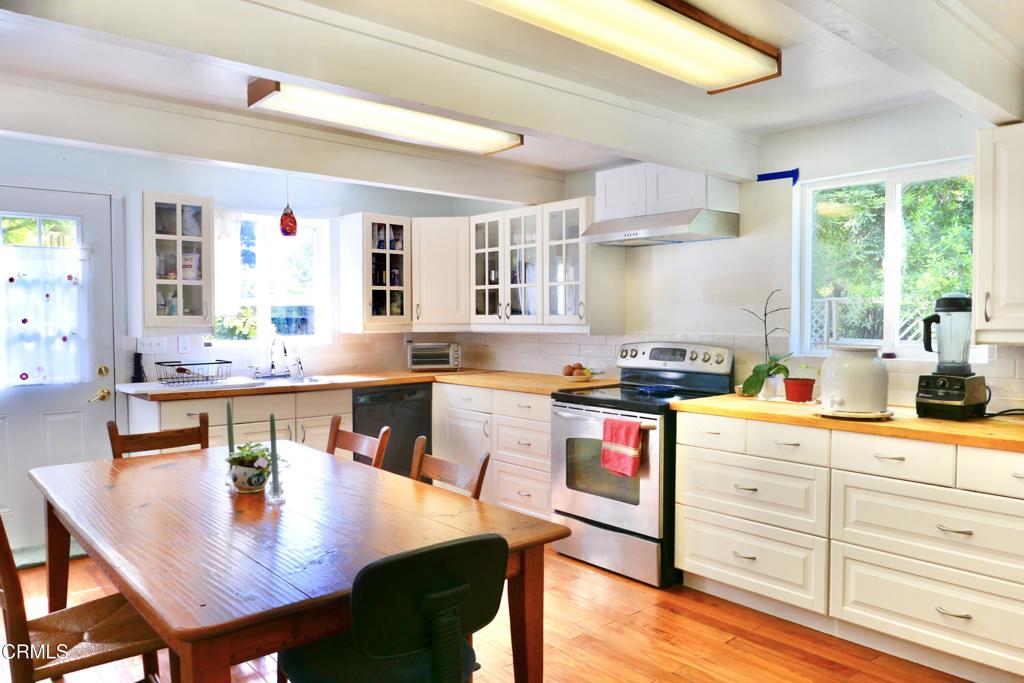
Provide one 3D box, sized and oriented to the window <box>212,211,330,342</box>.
[{"bbox_3d":[-1.758,-0.456,4.979,0.930,0.940,0.100,-2,2,-42],"label":"window"}]

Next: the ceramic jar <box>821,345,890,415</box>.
[{"bbox_3d":[1.553,0.169,3.091,0.295,0.279,0.272,0,2,0],"label":"ceramic jar"}]

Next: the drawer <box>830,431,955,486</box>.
[{"bbox_3d":[1.636,0.458,2.820,0.400,0.152,0.453,-2,2,-42],"label":"drawer"}]

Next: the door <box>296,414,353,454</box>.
[{"bbox_3d":[-1.198,0.790,4.386,0.378,0.617,0.020,-2,2,-42],"label":"door"}]

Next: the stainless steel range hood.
[{"bbox_3d":[0.834,-0.639,3.897,0.489,0.127,0.745,-2,3,-42],"label":"stainless steel range hood"}]

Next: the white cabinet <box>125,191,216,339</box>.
[{"bbox_3d":[-2.167,-0.469,4.339,0.408,0.863,0.370,-2,2,-42],"label":"white cabinet"}]

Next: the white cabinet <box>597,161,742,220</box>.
[{"bbox_3d":[0.877,-0.851,3.922,0.379,0.294,0.735,-2,3,-42],"label":"white cabinet"}]

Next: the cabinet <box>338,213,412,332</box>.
[{"bbox_3d":[-1.004,-0.487,5.044,0.406,0.843,0.345,-2,3,-42],"label":"cabinet"}]

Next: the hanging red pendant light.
[{"bbox_3d":[-1.423,-0.886,4.340,0.105,0.435,0.105,-2,3,-42],"label":"hanging red pendant light"}]

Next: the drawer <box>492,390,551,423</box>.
[{"bbox_3d":[0.215,0.405,4.389,0.400,0.147,0.578,-2,2,-42],"label":"drawer"}]

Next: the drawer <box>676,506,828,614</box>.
[{"bbox_3d":[1.228,0.981,3.287,0.400,0.327,0.762,-2,2,-42],"label":"drawer"}]

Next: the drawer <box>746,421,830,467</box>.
[{"bbox_3d":[1.401,0.436,3.159,0.540,0.158,0.377,-2,3,-42],"label":"drawer"}]

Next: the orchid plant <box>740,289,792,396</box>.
[{"bbox_3d":[1.346,0.007,3.611,0.250,0.574,0.250,-2,2,-42],"label":"orchid plant"}]

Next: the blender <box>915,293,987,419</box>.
[{"bbox_3d":[1.875,0.057,2.908,0.222,0.522,0.187,-2,3,-35],"label":"blender"}]

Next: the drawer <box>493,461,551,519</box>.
[{"bbox_3d":[0.280,0.919,4.426,0.540,0.298,0.607,-2,3,-42],"label":"drawer"}]

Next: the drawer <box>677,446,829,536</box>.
[{"bbox_3d":[1.274,0.659,3.309,0.540,0.298,0.759,-2,3,-42],"label":"drawer"}]

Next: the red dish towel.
[{"bbox_3d":[0.558,0.543,3.515,0.055,0.278,0.240,-2,3,-42],"label":"red dish towel"}]

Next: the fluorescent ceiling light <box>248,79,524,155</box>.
[{"bbox_3d":[-0.525,-1.047,3.175,1.267,0.105,0.310,-2,2,-42],"label":"fluorescent ceiling light"}]

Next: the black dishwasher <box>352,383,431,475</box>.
[{"bbox_3d":[-1.000,0.713,4.910,0.618,0.838,0.593,-2,3,-42],"label":"black dishwasher"}]

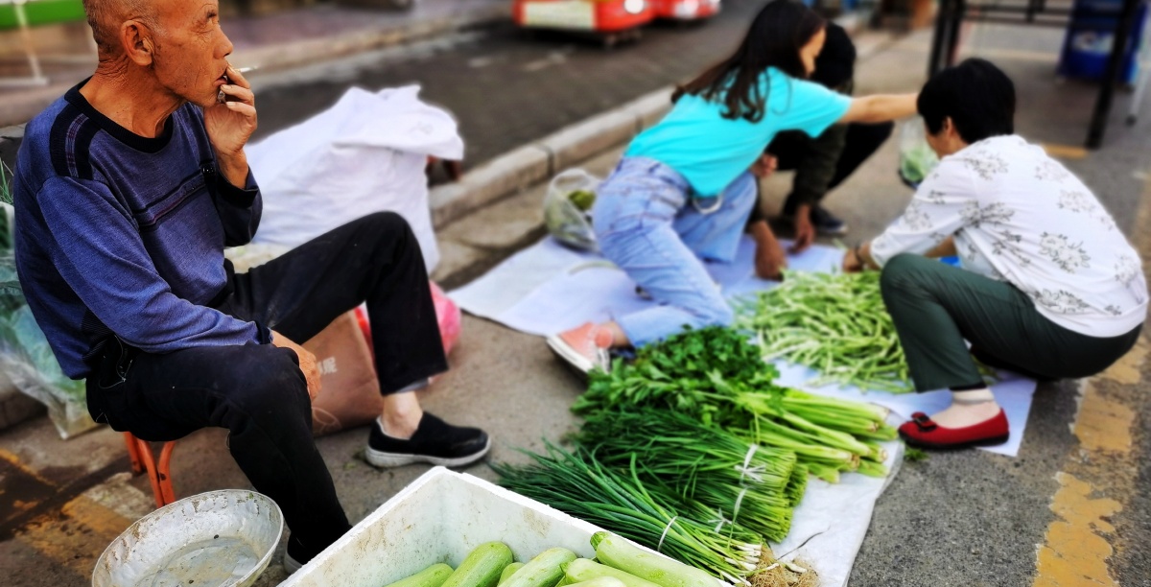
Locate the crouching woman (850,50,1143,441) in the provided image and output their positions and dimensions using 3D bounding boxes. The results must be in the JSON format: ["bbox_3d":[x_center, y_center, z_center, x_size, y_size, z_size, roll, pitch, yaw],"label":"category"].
[{"bbox_3d":[0.985,-0.154,2.102,0.720,0.820,0.560,10,28,19],"label":"crouching woman"}]

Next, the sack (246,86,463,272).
[{"bbox_3d":[-0.660,-0.310,2.661,0.660,0.580,0.450,0,27,0],"label":"sack"}]

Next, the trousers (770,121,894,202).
[{"bbox_3d":[0.860,-0.502,3.158,0.470,0.400,0.440,3,27,5],"label":"trousers"}]

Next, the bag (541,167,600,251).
[{"bbox_3d":[0.012,-0.287,3.030,0.230,0.250,0.220,0,27,0],"label":"bag"}]

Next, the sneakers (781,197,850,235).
[{"bbox_3d":[0.840,-0.314,3.252,0.250,0.100,0.270,-7,27,-13],"label":"sneakers"}]

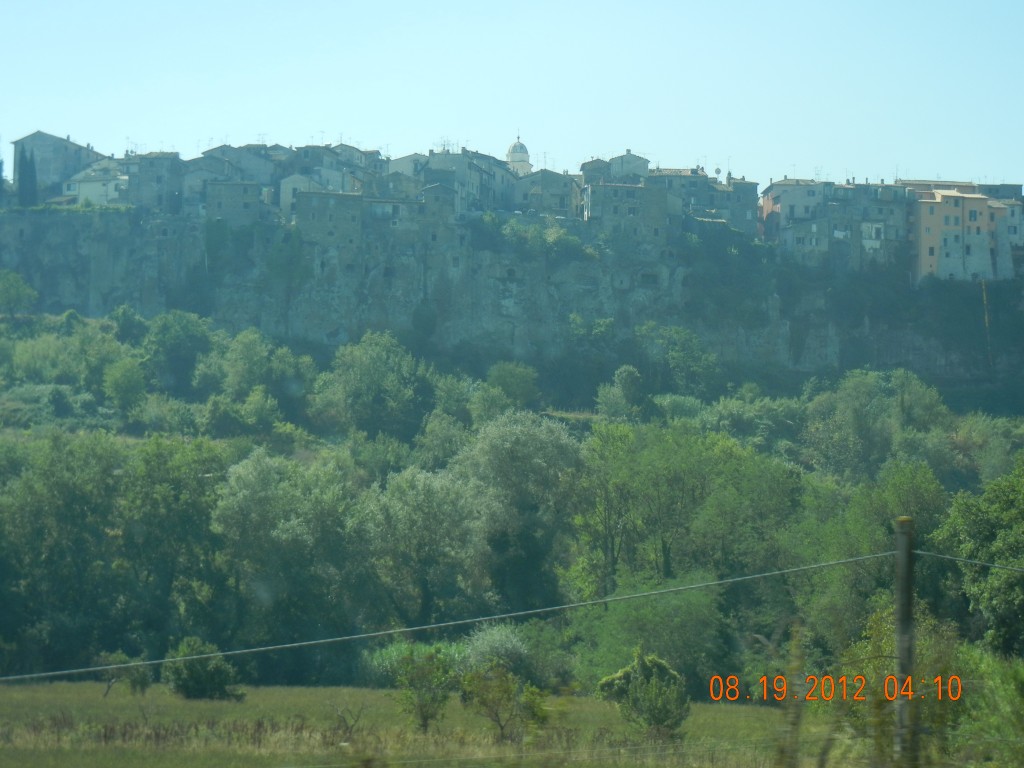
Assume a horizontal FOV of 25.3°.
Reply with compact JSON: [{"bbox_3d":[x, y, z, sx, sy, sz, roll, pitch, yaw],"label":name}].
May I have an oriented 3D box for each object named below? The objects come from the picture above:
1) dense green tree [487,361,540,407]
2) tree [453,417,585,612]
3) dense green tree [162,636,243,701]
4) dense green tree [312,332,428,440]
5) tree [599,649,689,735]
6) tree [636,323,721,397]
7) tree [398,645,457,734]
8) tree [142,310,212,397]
[{"bbox_3d":[0.058,0.058,265.000,6.050,5.580,5.750,0,-6,0],"label":"dense green tree"},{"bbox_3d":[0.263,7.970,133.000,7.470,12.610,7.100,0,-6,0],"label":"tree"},{"bbox_3d":[-13.995,12.865,103.000,3.620,2.890,3.440,0,-6,0],"label":"dense green tree"},{"bbox_3d":[-14.076,0.148,225.000,12.050,10.870,11.450,0,-6,0],"label":"dense green tree"},{"bbox_3d":[4.246,9.951,73.000,2.950,2.950,2.800,0,-6,0],"label":"tree"},{"bbox_3d":[20.833,-3.065,285.000,10.510,9.260,9.980,0,-6,0],"label":"tree"},{"bbox_3d":[-2.890,10.327,77.000,2.030,3.040,1.930,0,-6,0],"label":"tree"},{"bbox_3d":[-37.447,-3.303,255.000,7.840,9.850,7.440,0,-6,0],"label":"tree"}]

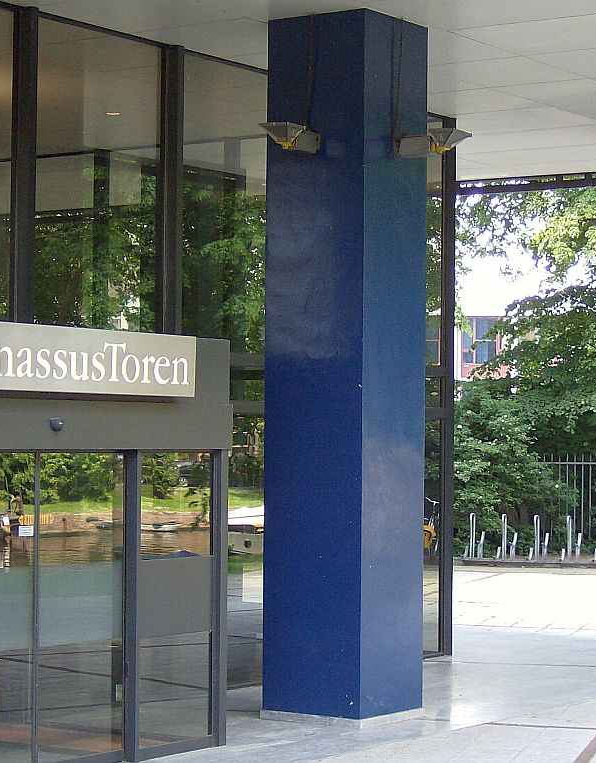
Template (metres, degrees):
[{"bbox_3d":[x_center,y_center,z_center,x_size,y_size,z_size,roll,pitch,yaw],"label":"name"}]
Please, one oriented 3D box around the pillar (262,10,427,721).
[{"bbox_3d":[0.378,-0.128,16.309,0.906,5.400,0.906,-1,-2,34],"label":"pillar"}]

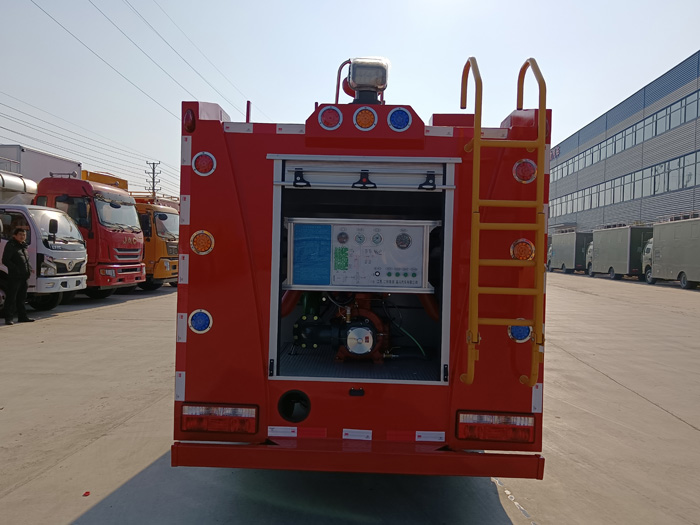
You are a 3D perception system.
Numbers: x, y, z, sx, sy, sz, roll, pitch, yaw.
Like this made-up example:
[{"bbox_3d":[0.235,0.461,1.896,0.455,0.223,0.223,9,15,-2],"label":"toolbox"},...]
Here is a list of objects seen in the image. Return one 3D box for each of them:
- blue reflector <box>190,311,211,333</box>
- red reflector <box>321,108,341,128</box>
[{"bbox_3d":[-0.760,0.302,2.784,0.120,0.120,0.035,2,1,1],"label":"blue reflector"},{"bbox_3d":[-0.096,-0.716,2.720,0.112,0.112,0.030,2,1,1],"label":"red reflector"}]

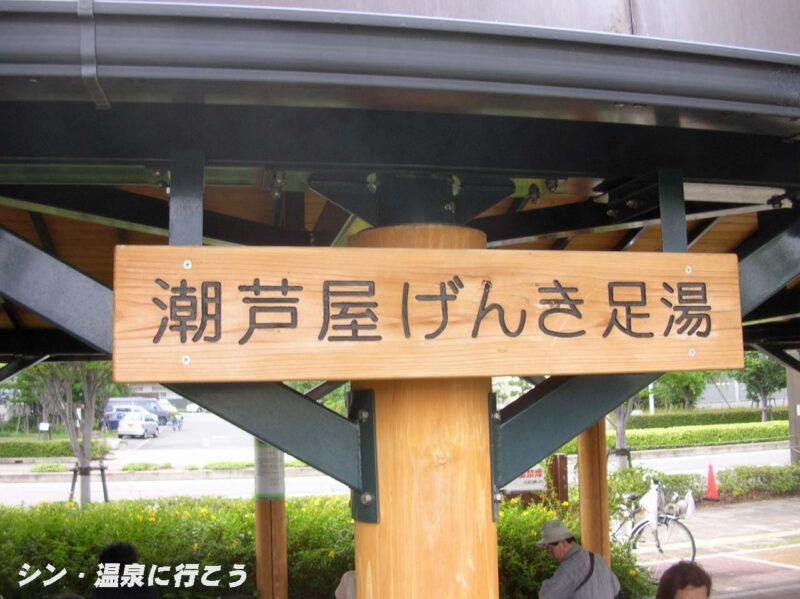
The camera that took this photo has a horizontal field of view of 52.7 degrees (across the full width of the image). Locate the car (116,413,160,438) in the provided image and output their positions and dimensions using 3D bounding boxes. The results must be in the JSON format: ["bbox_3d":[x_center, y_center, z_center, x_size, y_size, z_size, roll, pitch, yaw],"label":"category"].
[{"bbox_3d":[-15.000,7.057,46.500,1.500,1.500,3.500,-1,-6,-3],"label":"car"}]

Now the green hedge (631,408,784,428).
[{"bbox_3d":[12.300,4.874,32.000,8.600,0.950,1.000,1,-7,-22],"label":"green hedge"}]

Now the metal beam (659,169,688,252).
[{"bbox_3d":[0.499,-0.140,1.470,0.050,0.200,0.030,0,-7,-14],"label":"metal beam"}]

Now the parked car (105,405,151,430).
[{"bbox_3d":[-18.900,8.121,56.000,1.720,1.750,4.500,-2,-6,-2],"label":"parked car"}]

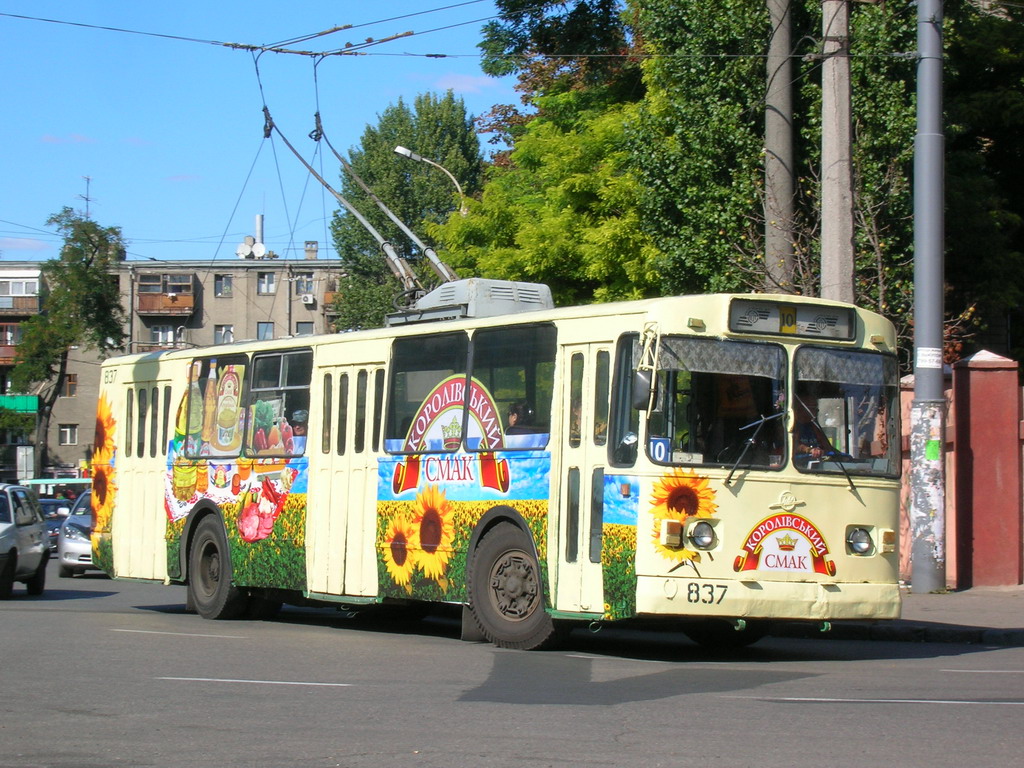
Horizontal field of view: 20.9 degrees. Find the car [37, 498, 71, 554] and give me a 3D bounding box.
[{"bbox_3d":[-11.400,3.490,67.500,1.700,1.400,4.300,1,-3,-30],"label":"car"}]

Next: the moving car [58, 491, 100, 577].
[{"bbox_3d":[-6.220,2.340,44.800,1.810,1.460,4.750,0,-2,-4],"label":"moving car"}]

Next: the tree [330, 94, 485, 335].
[{"bbox_3d":[-3.050,-2.200,88.000,5.700,14.100,5.700,0,-2,-2],"label":"tree"}]

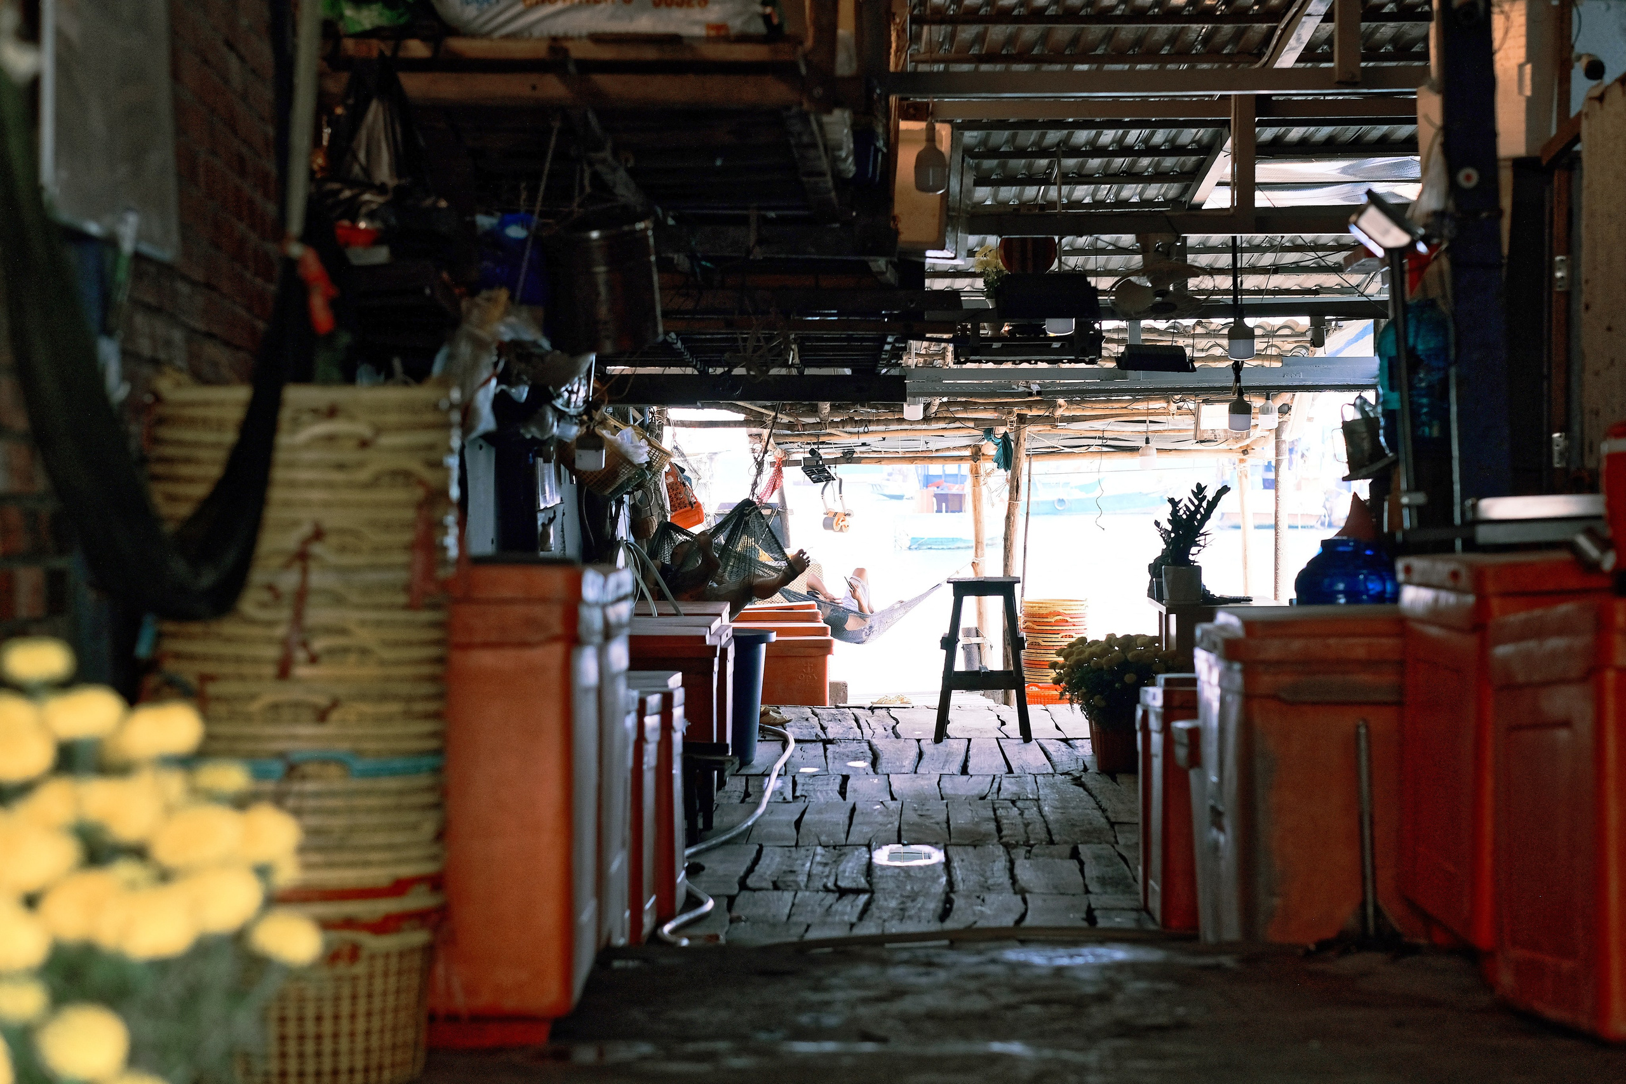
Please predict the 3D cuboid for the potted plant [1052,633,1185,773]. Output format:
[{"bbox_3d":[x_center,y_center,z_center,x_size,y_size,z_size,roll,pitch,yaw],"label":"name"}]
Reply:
[{"bbox_3d":[1.224,0.646,15.200,0.530,0.540,0.530,0,1,2],"label":"potted plant"}]

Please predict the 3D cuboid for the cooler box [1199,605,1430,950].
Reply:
[{"bbox_3d":[1.390,0.610,10.200,0.670,0.840,0.920,0,1,0],"label":"cooler box"}]

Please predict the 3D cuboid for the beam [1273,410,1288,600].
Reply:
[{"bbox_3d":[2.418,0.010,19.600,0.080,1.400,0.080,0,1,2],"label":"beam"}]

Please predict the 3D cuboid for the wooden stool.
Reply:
[{"bbox_3d":[0.744,0.515,16.650,0.430,0.720,0.390,0,1,0],"label":"wooden stool"}]

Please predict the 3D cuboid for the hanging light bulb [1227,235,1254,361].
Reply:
[{"bbox_3d":[1.726,-0.983,15.300,0.105,0.500,0.105,0,1,0],"label":"hanging light bulb"}]

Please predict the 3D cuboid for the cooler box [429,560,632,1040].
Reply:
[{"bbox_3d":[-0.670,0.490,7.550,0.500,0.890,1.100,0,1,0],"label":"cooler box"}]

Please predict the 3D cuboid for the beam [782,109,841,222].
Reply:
[{"bbox_3d":[0.013,-1.189,11.950,0.080,0.060,4.102,0,1,1],"label":"beam"}]

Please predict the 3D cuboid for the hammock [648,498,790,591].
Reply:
[{"bbox_3d":[-0.470,0.054,19.000,0.800,0.600,1.200,0,1,0],"label":"hammock"}]

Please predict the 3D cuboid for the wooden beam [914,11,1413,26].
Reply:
[{"bbox_3d":[1.339,-1.955,14.200,1.970,0.050,0.050,0,1,2],"label":"wooden beam"}]

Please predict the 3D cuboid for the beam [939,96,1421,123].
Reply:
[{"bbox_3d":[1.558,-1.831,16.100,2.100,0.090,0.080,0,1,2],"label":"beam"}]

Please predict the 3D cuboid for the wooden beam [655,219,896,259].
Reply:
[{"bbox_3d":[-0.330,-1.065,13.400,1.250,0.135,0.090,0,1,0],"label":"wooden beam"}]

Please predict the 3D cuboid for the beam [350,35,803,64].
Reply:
[{"bbox_3d":[-0.577,-1.168,9.000,1.120,0.060,0.080,0,1,0],"label":"beam"}]

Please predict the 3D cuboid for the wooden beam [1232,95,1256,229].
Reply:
[{"bbox_3d":[1.822,-1.603,16.000,0.090,0.580,0.080,0,1,2],"label":"wooden beam"}]

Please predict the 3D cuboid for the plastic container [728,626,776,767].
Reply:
[{"bbox_3d":[-0.380,0.720,17.850,0.410,0.640,0.410,0,1,0],"label":"plastic container"}]

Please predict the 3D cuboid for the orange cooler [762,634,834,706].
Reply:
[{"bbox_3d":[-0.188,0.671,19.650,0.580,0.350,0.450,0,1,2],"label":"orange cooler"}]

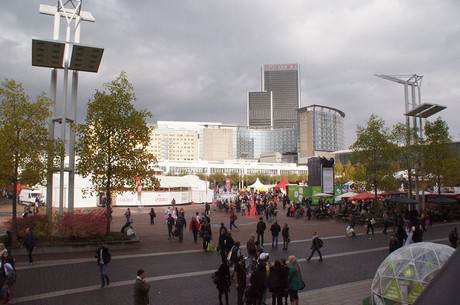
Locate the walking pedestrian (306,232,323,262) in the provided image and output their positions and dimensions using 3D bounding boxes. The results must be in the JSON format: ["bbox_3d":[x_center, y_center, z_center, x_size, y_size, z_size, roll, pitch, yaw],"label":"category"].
[{"bbox_3d":[4.788,5.360,19.400,0.850,1.660,0.600,0,-4,7],"label":"walking pedestrian"}]

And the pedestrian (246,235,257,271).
[{"bbox_3d":[1.044,4.850,16.500,0.450,1.740,0.520,4,-5,-37],"label":"pedestrian"}]

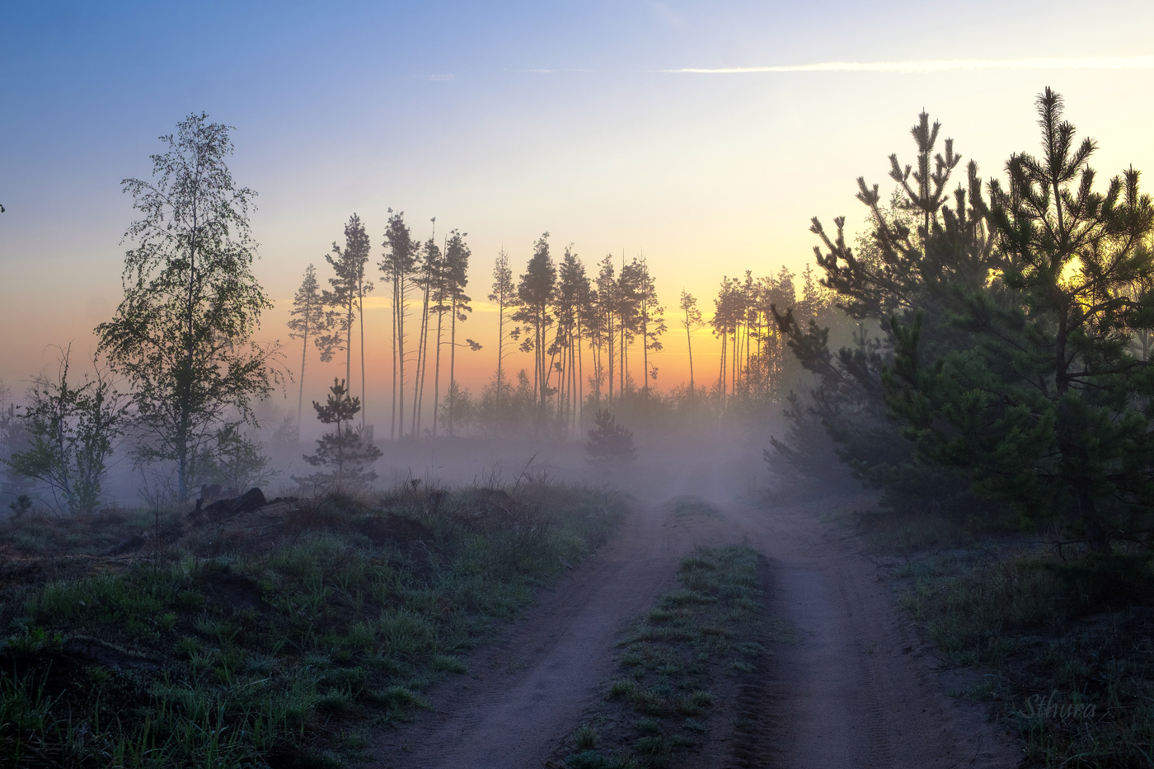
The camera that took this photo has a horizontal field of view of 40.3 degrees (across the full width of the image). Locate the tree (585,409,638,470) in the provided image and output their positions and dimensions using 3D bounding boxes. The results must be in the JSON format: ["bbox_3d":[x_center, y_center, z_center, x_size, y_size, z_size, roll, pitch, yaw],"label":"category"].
[{"bbox_3d":[0.906,1.506,41.000,1.370,1.740,1.320,0,-1,0],"label":"tree"}]

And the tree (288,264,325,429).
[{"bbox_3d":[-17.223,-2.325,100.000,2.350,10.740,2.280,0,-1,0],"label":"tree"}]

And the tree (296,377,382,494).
[{"bbox_3d":[-4.268,0.940,28.000,1.580,2.110,1.530,0,-1,0],"label":"tree"}]

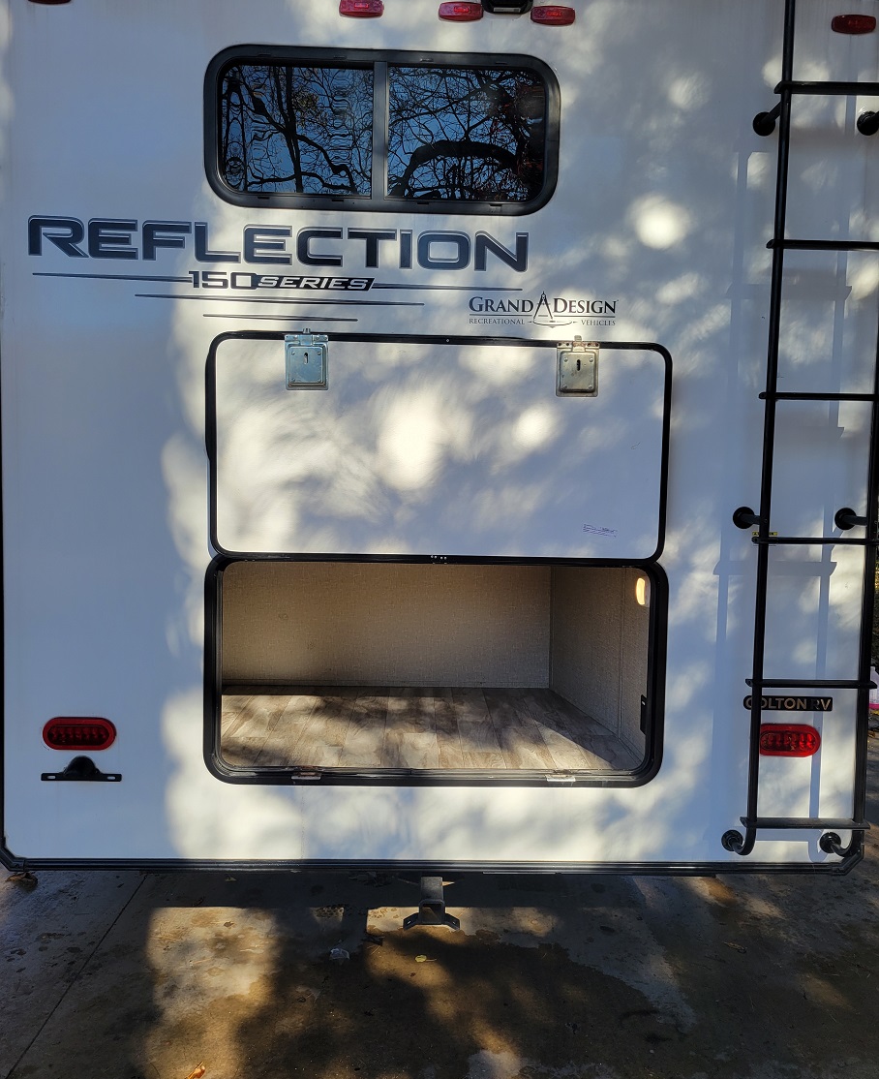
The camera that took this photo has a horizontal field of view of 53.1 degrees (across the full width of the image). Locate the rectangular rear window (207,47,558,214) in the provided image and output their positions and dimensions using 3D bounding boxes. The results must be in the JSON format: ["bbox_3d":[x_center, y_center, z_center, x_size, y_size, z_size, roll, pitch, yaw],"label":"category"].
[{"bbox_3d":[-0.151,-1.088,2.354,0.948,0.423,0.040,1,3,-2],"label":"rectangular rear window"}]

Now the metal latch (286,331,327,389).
[{"bbox_3d":[-0.350,-0.475,2.322,0.112,0.160,0.035,1,3,-2],"label":"metal latch"}]

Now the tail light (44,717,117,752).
[{"bbox_3d":[-0.989,0.534,2.420,0.198,0.093,0.030,1,3,-2],"label":"tail light"}]

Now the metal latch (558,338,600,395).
[{"bbox_3d":[0.370,-0.461,2.345,0.115,0.162,0.035,1,3,-2],"label":"metal latch"}]

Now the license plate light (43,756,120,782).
[{"bbox_3d":[-0.982,0.630,2.416,0.216,0.070,0.050,1,3,-2],"label":"license plate light"}]

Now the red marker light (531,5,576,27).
[{"bbox_3d":[0.303,-1.393,2.344,0.117,0.044,0.029,1,3,-2],"label":"red marker light"}]

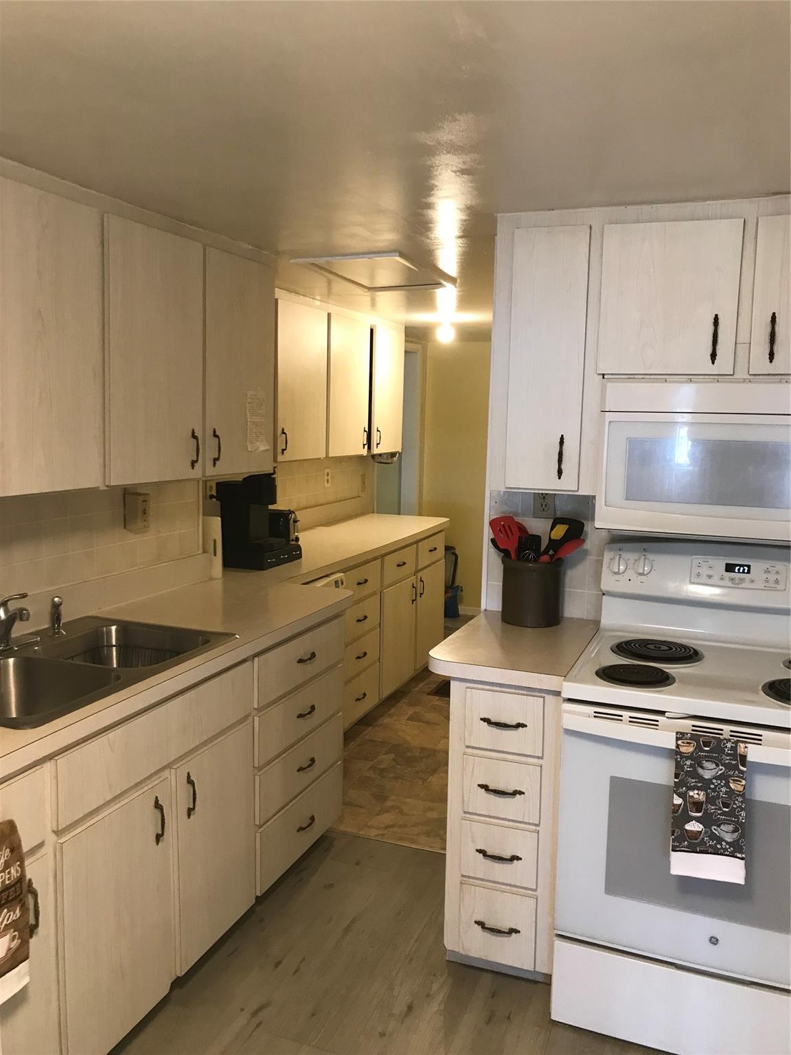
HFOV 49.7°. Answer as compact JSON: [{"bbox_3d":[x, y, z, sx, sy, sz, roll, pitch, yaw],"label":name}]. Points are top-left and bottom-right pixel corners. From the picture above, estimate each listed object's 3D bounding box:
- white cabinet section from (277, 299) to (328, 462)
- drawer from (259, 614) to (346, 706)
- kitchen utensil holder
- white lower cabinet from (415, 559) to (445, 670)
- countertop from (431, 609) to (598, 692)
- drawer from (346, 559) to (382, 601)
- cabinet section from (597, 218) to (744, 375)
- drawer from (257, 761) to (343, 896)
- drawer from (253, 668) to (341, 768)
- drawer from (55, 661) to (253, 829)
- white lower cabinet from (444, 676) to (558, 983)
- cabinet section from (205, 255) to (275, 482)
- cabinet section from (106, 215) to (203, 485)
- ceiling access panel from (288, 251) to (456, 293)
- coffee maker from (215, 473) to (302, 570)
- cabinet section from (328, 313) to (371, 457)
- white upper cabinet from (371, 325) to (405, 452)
[{"bbox_3d":[-0.574,-0.676,4.000,0.325,0.697,0.475,4,9,22],"label":"white cabinet section"},{"bbox_3d":[-0.497,0.416,2.892,0.450,0.159,0.610,4,8,21],"label":"drawer"},{"bbox_3d":[0.432,0.198,2.714,0.192,0.206,0.192,4,8,21],"label":"kitchen utensil holder"},{"bbox_3d":[-0.053,0.506,5.267,0.580,0.587,0.497,4,8,21],"label":"white lower cabinet"},{"bbox_3d":[0.370,0.346,2.521,0.390,0.041,0.652,4,8,21],"label":"countertop"},{"bbox_3d":[-0.354,0.241,4.233,0.450,0.157,0.445,4,8,21],"label":"drawer"},{"bbox_3d":[0.778,-0.622,2.393,0.350,0.391,0.323,4,9,22],"label":"cabinet section"},{"bbox_3d":[-0.535,1.006,3.023,0.500,0.214,0.605,4,8,21],"label":"drawer"},{"bbox_3d":[-0.502,0.597,2.913,0.450,0.167,0.605,4,8,21],"label":"drawer"},{"bbox_3d":[-0.754,0.498,2.205,0.430,0.160,0.785,4,8,21],"label":"drawer"},{"bbox_3d":[0.389,0.803,2.572,0.302,0.874,0.620,4,8,21],"label":"white lower cabinet"},{"bbox_3d":[-0.673,-0.559,2.974,0.325,0.726,0.420,4,9,22],"label":"cabinet section"},{"bbox_3d":[-0.843,-0.508,2.566,0.325,0.722,0.430,4,9,22],"label":"cabinet section"},{"bbox_3d":[-0.054,-0.971,3.263,0.410,0.033,0.750,4,8,21],"label":"ceiling access panel"},{"bbox_3d":[-0.600,-0.042,3.700,0.270,0.388,0.340,4,8,21],"label":"coffee maker"},{"bbox_3d":[-0.378,-0.735,4.470,0.325,0.693,0.460,4,9,22],"label":"cabinet section"},{"bbox_3d":[-0.177,-0.833,5.151,0.305,0.748,0.515,4,8,21],"label":"white upper cabinet"}]

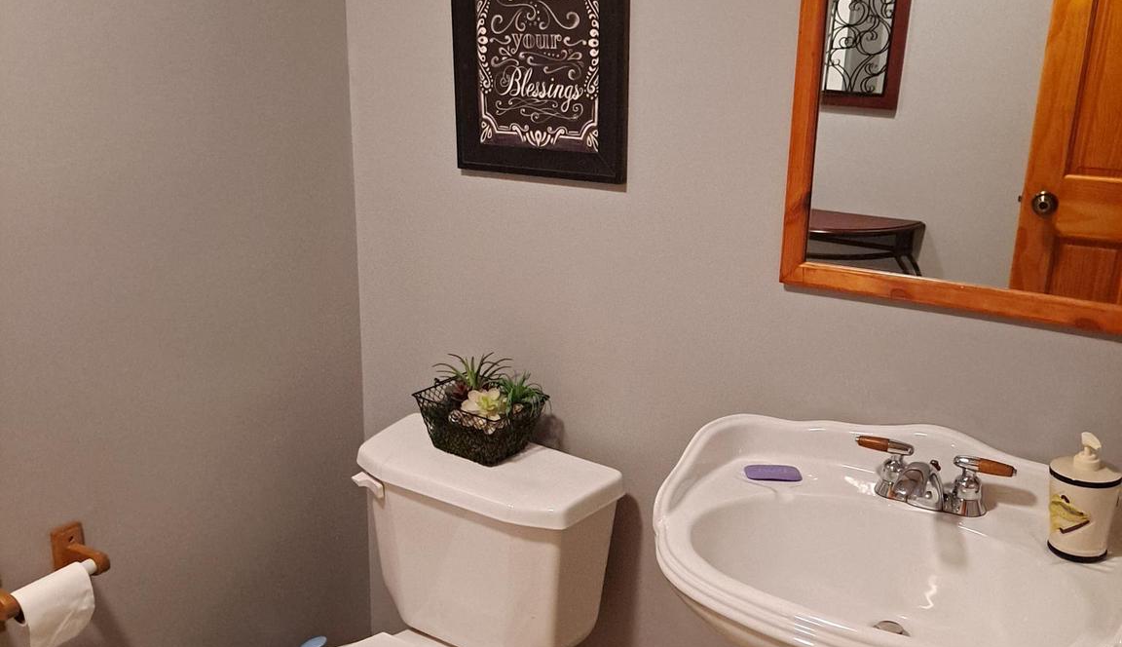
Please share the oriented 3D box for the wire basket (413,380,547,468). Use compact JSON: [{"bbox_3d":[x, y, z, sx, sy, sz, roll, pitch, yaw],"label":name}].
[{"bbox_3d":[-0.158,0.188,2.048,0.220,0.107,0.141,11,20,32],"label":"wire basket"}]

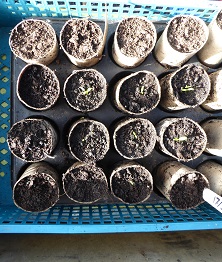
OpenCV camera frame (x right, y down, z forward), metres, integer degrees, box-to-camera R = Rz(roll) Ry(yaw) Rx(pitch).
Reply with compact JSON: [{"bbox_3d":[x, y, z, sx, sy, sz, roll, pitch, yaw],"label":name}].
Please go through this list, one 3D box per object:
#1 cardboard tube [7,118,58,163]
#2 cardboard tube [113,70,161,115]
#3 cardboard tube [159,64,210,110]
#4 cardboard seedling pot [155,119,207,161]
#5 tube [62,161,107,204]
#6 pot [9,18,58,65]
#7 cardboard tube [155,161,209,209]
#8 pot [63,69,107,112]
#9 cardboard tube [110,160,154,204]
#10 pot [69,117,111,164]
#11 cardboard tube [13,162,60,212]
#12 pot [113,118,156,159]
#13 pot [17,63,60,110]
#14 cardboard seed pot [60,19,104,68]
[{"bbox_3d":[-0.086,0.008,0.304,0.044,0.097,0.044,0,93,-5],"label":"cardboard tube"},{"bbox_3d":[0.026,-0.045,0.310,0.044,0.097,0.044,0,97,-4],"label":"cardboard tube"},{"bbox_3d":[0.079,-0.046,0.314,0.044,0.097,0.044,0,89,-7],"label":"cardboard tube"},{"bbox_3d":[0.079,0.007,0.316,0.045,0.098,0.045,0,92,1],"label":"cardboard seedling pot"},{"bbox_3d":[-0.031,0.059,0.310,0.044,0.097,0.044,0,86,-6],"label":"tube"},{"bbox_3d":[-0.086,-0.097,0.305,0.045,0.098,0.045,-1,97,-9],"label":"pot"},{"bbox_3d":[0.082,0.064,0.331,0.045,0.098,0.045,0,94,-6],"label":"cardboard tube"},{"bbox_3d":[-0.031,-0.045,0.312,0.045,0.098,0.045,0,93,-6],"label":"pot"},{"bbox_3d":[0.020,0.060,0.324,0.045,0.098,0.045,0,88,-5],"label":"cardboard tube"},{"bbox_3d":[-0.030,0.008,0.308,0.044,0.097,0.044,0,93,-9],"label":"pot"},{"bbox_3d":[-0.086,0.063,0.312,0.045,0.098,0.045,0,93,-11],"label":"cardboard tube"},{"bbox_3d":[0.023,0.007,0.312,0.044,0.097,0.044,0,92,-2],"label":"pot"},{"bbox_3d":[-0.079,-0.047,0.306,0.045,0.098,0.045,0,93,-6],"label":"pot"},{"bbox_3d":[-0.033,-0.099,0.311,0.045,0.098,0.045,0,95,-4],"label":"cardboard seed pot"}]

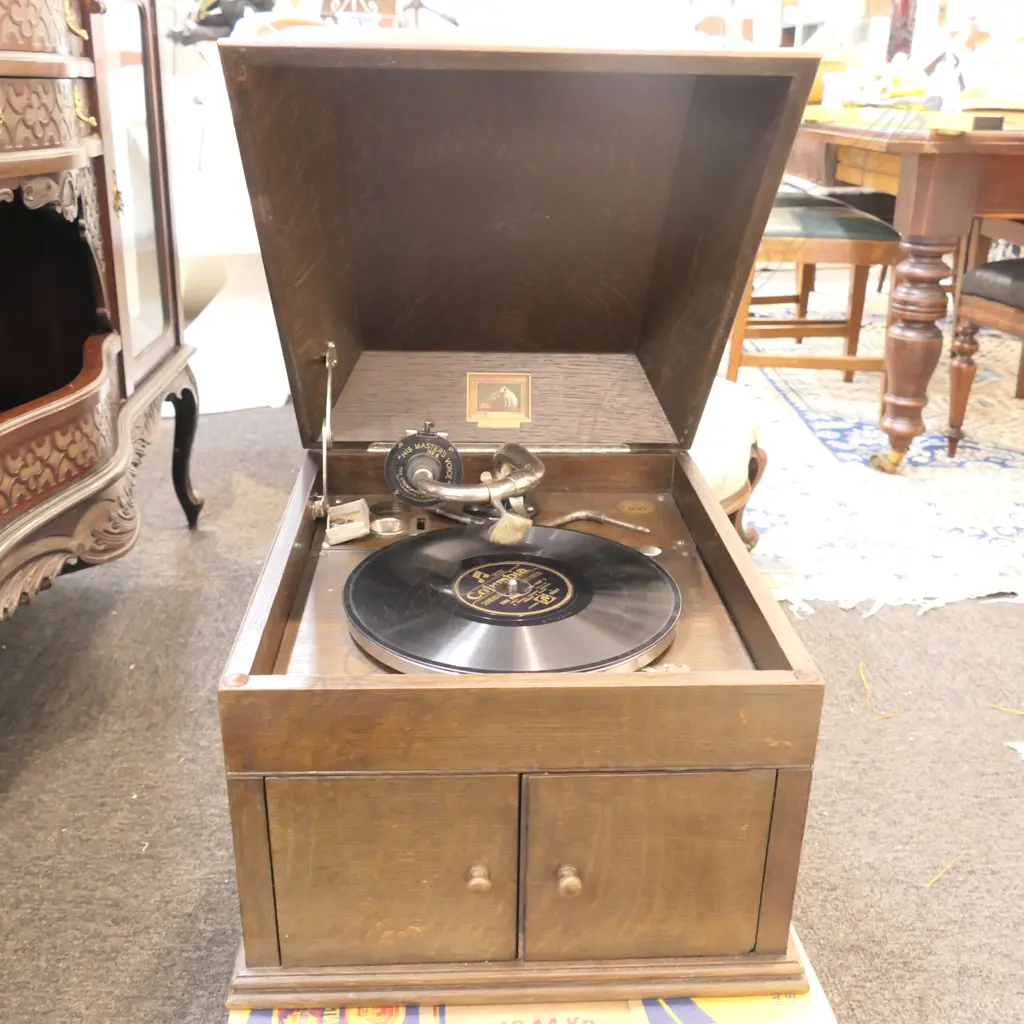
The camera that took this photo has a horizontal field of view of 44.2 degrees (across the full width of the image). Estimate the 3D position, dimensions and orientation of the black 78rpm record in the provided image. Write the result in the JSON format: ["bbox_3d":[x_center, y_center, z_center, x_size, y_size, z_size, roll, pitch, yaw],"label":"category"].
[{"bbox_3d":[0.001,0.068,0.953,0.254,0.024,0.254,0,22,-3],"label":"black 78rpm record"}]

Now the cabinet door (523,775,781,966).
[{"bbox_3d":[0.087,0.234,0.833,0.163,0.146,0.028,0,22,-3],"label":"cabinet door"}]

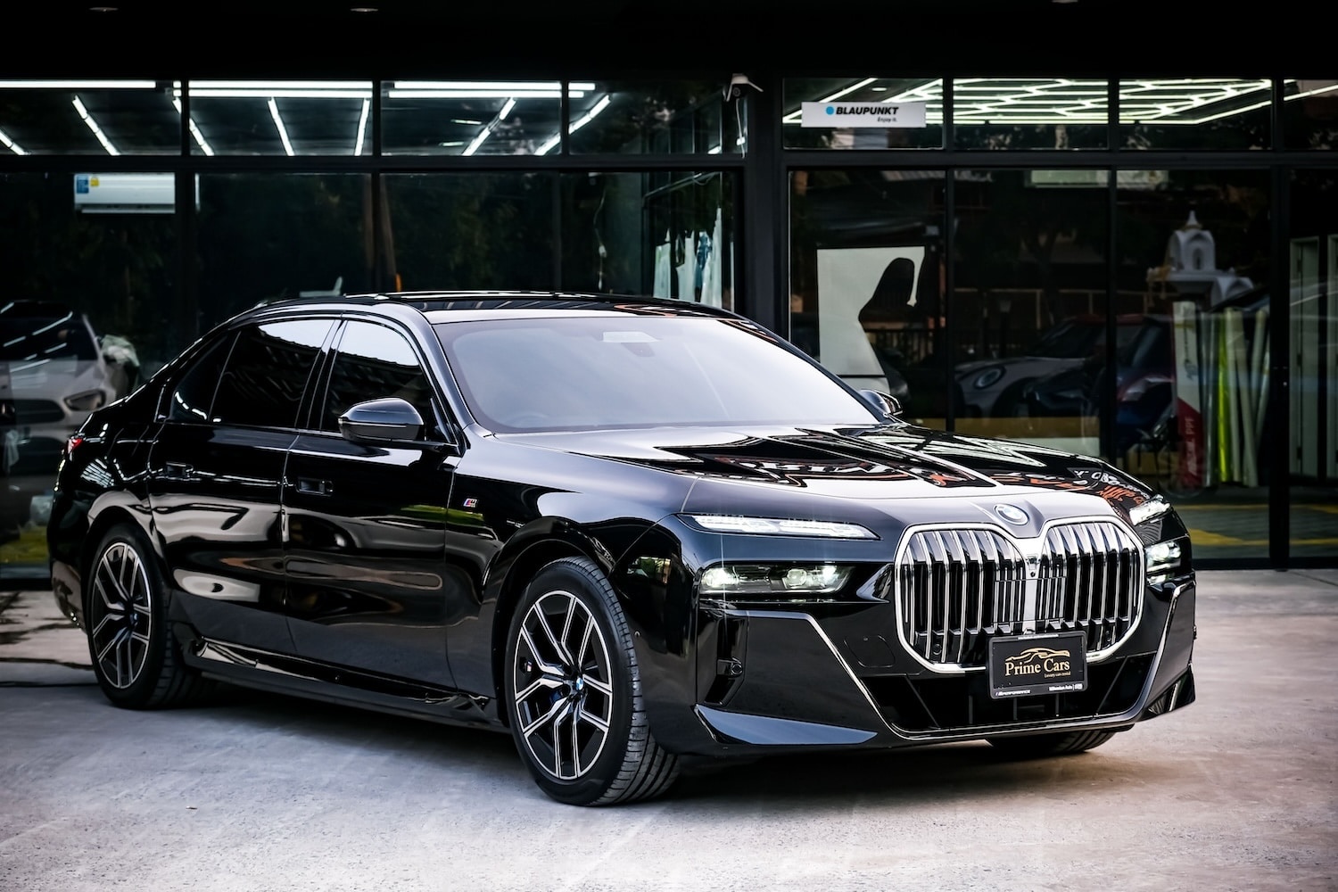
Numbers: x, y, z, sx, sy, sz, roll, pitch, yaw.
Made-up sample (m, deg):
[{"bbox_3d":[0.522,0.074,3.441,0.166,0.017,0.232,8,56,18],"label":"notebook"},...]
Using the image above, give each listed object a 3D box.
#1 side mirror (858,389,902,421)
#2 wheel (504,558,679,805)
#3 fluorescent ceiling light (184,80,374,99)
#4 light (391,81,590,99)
[{"bbox_3d":[0.704,-0.127,11.112,0.250,0.165,0.200,-1,2,-34],"label":"side mirror"},{"bbox_3d":[-0.219,0.713,9.272,0.260,0.735,0.735,-1,2,-34],"label":"wheel"},{"bbox_3d":[-2.456,-2.220,19.200,1.240,0.090,0.150,0,1,-6],"label":"fluorescent ceiling light"},{"bbox_3d":[-1.110,-2.235,19.330,1.240,0.090,0.150,0,1,-6],"label":"light"}]

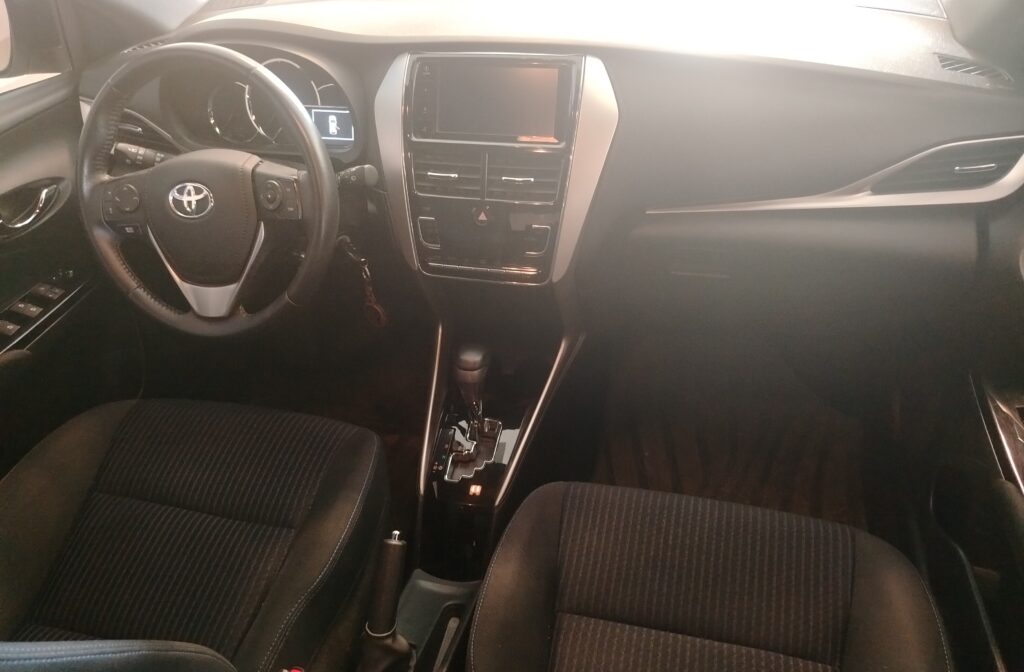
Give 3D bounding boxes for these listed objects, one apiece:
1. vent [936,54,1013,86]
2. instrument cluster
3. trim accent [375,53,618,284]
[{"bbox_3d":[0.574,-0.327,0.878,0.090,0.020,0.042,16,42,4],"label":"vent"},{"bbox_3d":[-0.361,-0.342,1.036,0.305,0.150,0.070,6,16,11],"label":"instrument cluster"},{"bbox_3d":[-0.029,-0.223,0.965,0.333,0.295,0.065,6,13,11],"label":"trim accent"}]

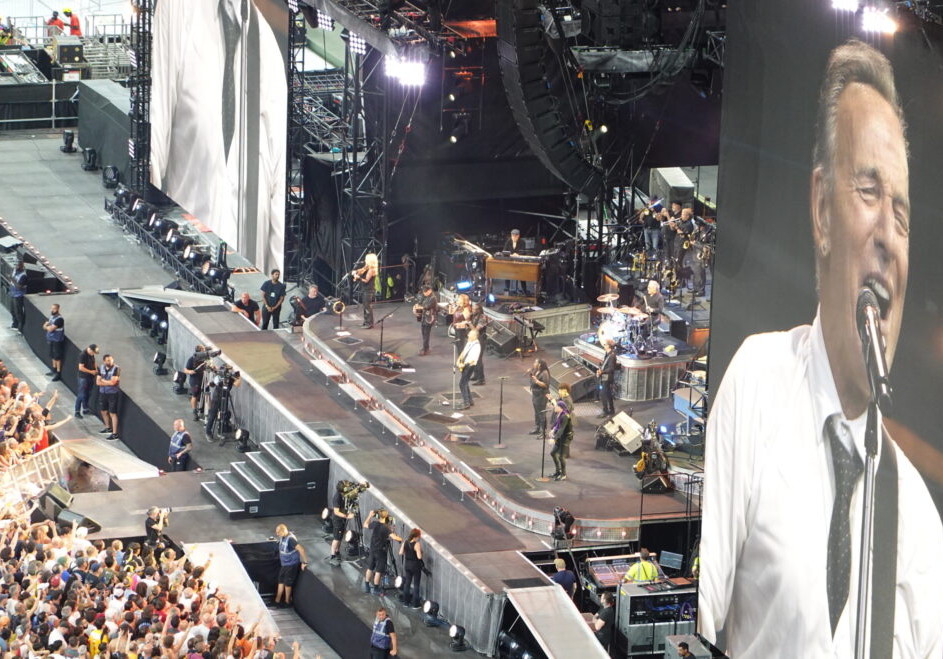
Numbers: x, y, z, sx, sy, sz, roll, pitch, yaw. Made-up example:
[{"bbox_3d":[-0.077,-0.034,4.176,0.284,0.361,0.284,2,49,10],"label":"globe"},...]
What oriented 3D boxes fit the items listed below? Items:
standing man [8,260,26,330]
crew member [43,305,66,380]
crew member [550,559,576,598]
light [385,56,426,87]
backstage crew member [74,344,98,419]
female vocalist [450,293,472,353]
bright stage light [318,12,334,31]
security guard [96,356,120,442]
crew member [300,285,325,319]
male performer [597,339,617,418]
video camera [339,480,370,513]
[{"bbox_3d":[-11.465,-0.847,138.573,0.380,1.800,0.520,-9,18,-36],"label":"standing man"},{"bbox_3d":[-9.843,0.278,129.782,0.420,1.790,0.520,-8,19,-31],"label":"crew member"},{"bbox_3d":[1.815,5.467,110.783,0.520,1.770,0.360,-2,15,-14],"label":"crew member"},{"bbox_3d":[-1.308,-5.190,110.500,0.850,0.600,0.350,11,19,29],"label":"light"},{"bbox_3d":[-9.201,1.199,130.940,0.440,1.770,0.500,4,15,9],"label":"backstage crew member"},{"bbox_3d":[-0.220,0.026,122.987,0.450,1.700,0.470,-7,18,-27],"label":"female vocalist"},{"bbox_3d":[-3.067,-6.458,115.000,0.200,0.500,0.520,-11,21,-38],"label":"bright stage light"},{"bbox_3d":[-8.157,1.528,123.618,0.550,1.850,0.420,13,20,33],"label":"security guard"},{"bbox_3d":[-3.663,-0.172,126.234,0.560,1.730,0.420,-10,20,-37],"label":"crew member"},{"bbox_3d":[3.007,1.050,121.009,0.420,1.750,0.520,-4,15,-20],"label":"male performer"},{"bbox_3d":[-2.389,3.390,112.178,0.350,0.450,0.700,15,20,39],"label":"video camera"}]

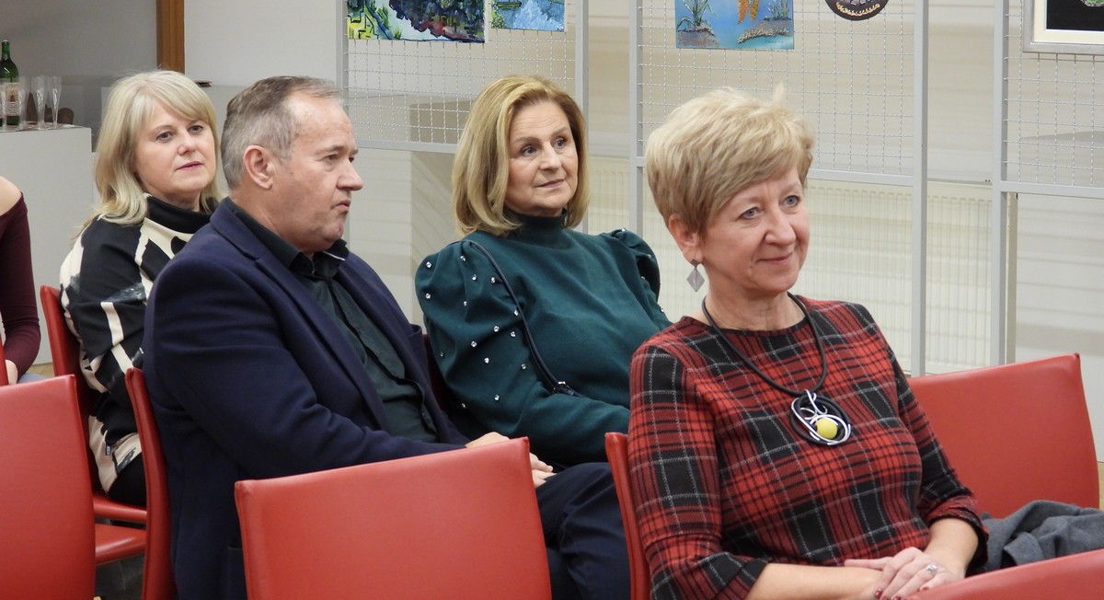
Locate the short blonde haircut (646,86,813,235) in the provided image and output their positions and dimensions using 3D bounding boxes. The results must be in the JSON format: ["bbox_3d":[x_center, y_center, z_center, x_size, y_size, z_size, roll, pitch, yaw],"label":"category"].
[{"bbox_3d":[0.228,-0.180,3.740,0.190,0.185,0.215,-10,11,-28],"label":"short blonde haircut"}]

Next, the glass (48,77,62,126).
[{"bbox_3d":[-1.700,-0.676,9.920,0.047,0.178,0.047,0,7,0],"label":"glass"}]

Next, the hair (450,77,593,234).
[{"bbox_3d":[-0.048,-0.232,4.670,0.210,0.250,0.210,-12,12,-33],"label":"hair"}]

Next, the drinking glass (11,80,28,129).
[{"bbox_3d":[-1.796,-0.657,9.800,0.047,0.178,0.047,0,7,0],"label":"drinking glass"}]

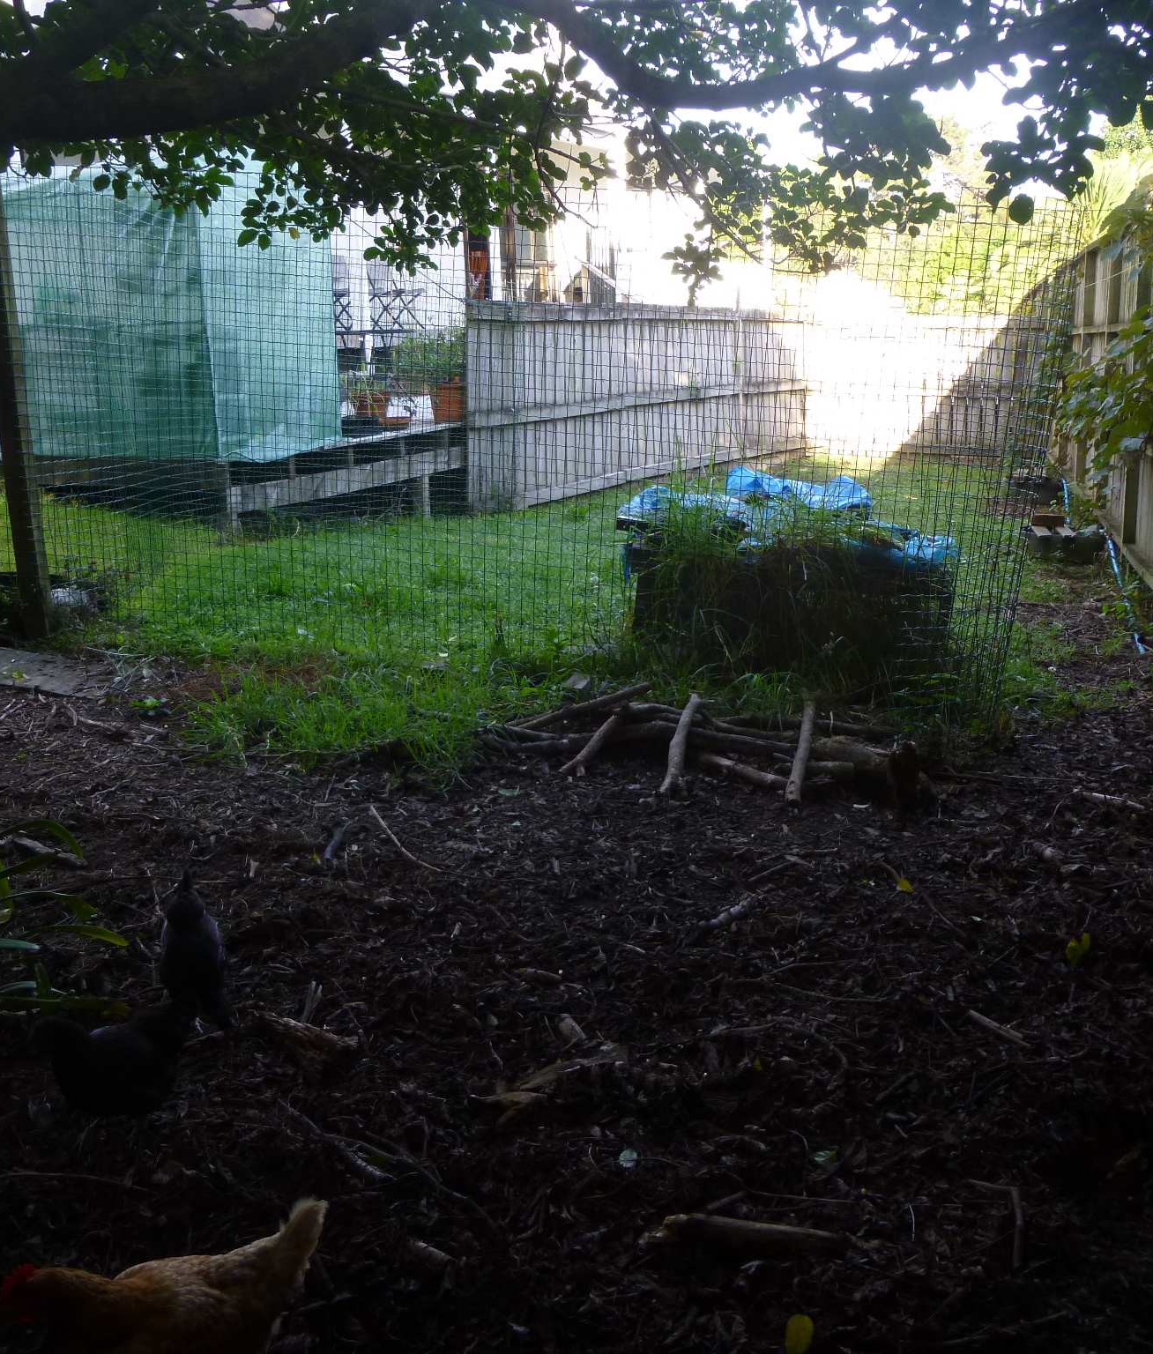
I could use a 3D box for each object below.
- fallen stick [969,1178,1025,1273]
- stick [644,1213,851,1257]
[{"bbox_3d":[0.581,0.760,1.813,0.084,0.022,0.189,2,14,16],"label":"fallen stick"},{"bbox_3d":[0.234,0.768,1.786,0.276,0.037,0.037,-1,14,5],"label":"stick"}]

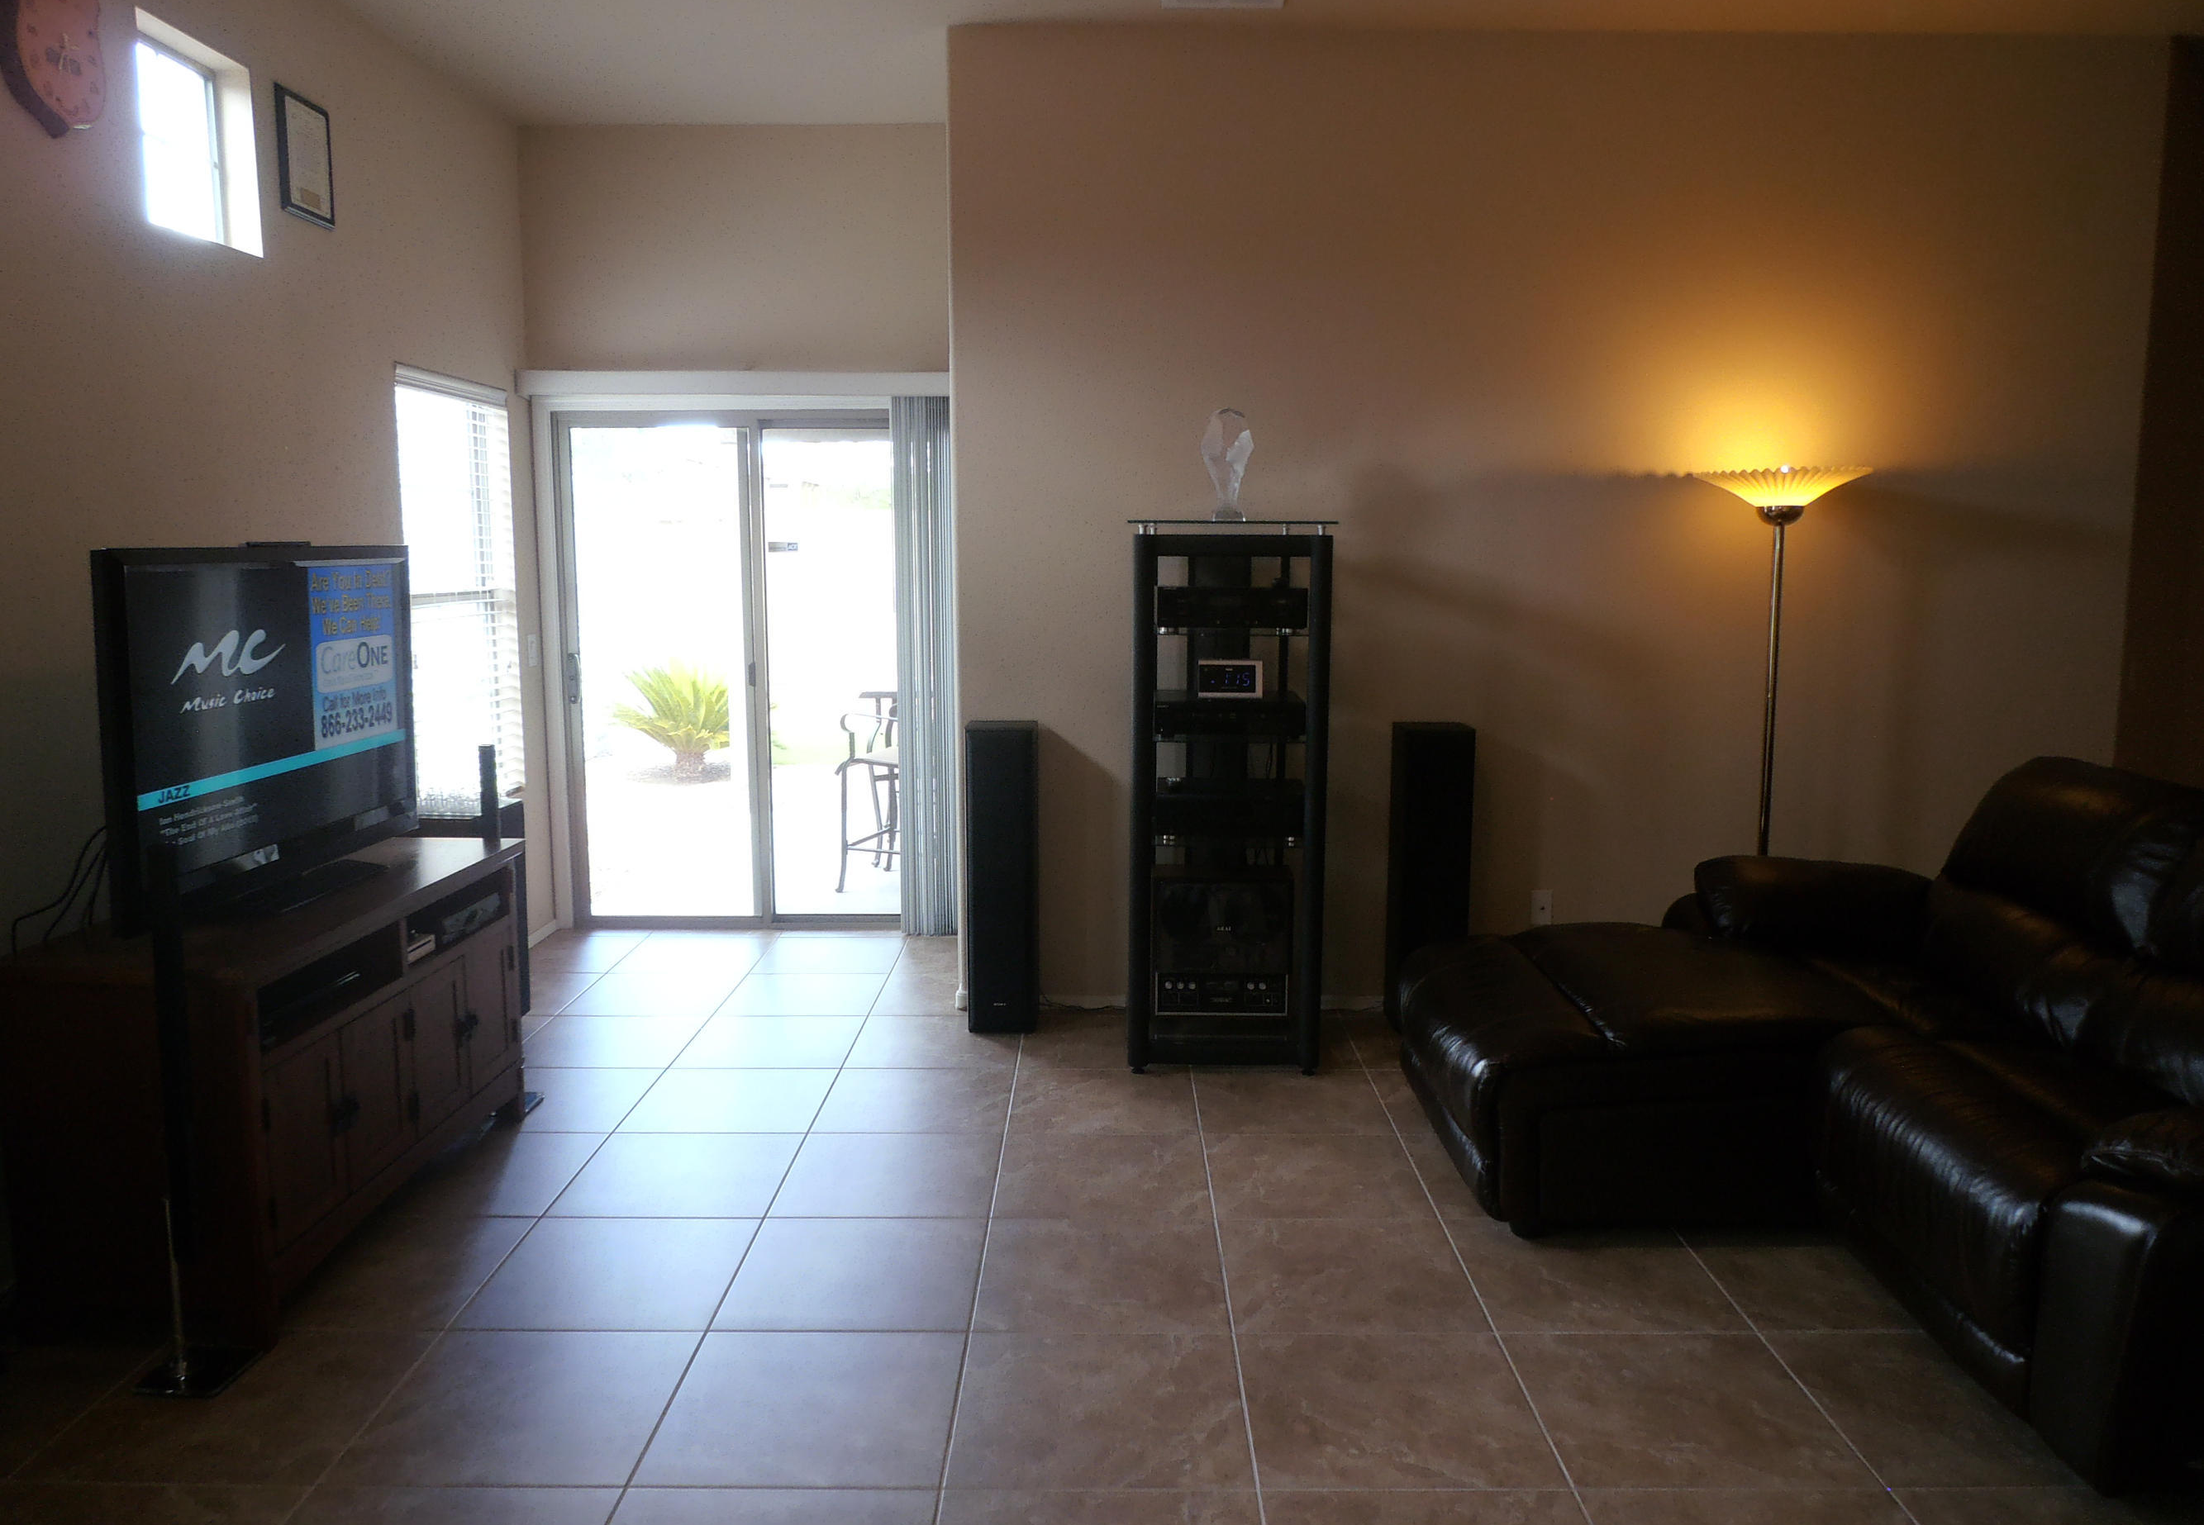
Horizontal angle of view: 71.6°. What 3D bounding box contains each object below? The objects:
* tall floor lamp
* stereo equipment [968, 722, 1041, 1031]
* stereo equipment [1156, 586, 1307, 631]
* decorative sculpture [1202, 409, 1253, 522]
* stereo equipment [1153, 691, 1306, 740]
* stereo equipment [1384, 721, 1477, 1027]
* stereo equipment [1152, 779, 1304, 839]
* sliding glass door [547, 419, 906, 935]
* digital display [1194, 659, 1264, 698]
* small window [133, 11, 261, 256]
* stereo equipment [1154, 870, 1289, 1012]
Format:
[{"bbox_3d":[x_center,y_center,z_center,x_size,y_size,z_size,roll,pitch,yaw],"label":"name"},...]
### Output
[{"bbox_3d":[1.978,0.009,4.548,0.480,1.735,0.480,0,8,0],"label":"tall floor lamp"},{"bbox_3d":[-0.307,0.362,4.856,0.208,0.959,0.231,0,8,0],"label":"stereo equipment"},{"bbox_3d":[0.369,-0.452,4.489,0.427,0.119,0.330,0,8,0],"label":"stereo equipment"},{"bbox_3d":[0.358,-0.850,4.386,0.149,0.320,0.110,0,8,0],"label":"decorative sculpture"},{"bbox_3d":[0.369,-0.143,4.549,0.430,0.104,0.335,0,8,0],"label":"stereo equipment"},{"bbox_3d":[1.044,0.364,4.853,0.206,0.959,0.231,0,8,0],"label":"stereo equipment"},{"bbox_3d":[0.362,0.136,4.548,0.438,0.120,0.360,0,8,0],"label":"stereo equipment"},{"bbox_3d":[-1.357,-0.349,6.035,1.500,2.029,0.110,0,8,0],"label":"sliding glass door"},{"bbox_3d":[0.375,-0.246,4.476,0.187,0.108,0.080,0,8,0],"label":"digital display"},{"bbox_3d":[-2.243,-1.508,3.715,0.117,0.467,0.467,0,8,0],"label":"small window"},{"bbox_3d":[0.351,0.534,4.544,0.411,0.427,0.205,0,8,0],"label":"stereo equipment"}]

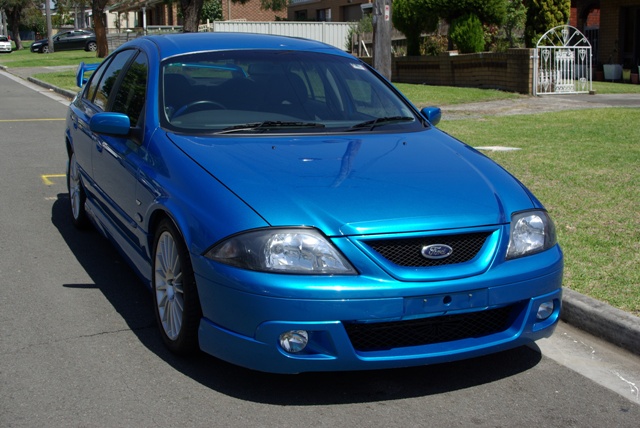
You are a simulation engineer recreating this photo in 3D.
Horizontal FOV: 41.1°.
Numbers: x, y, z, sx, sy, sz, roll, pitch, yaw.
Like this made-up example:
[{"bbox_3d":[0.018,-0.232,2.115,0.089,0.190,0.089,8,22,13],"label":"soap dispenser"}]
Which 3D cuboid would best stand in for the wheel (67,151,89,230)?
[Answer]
[{"bbox_3d":[-1.713,-0.210,6.360,0.230,0.650,0.650,-4,12,-24],"label":"wheel"}]

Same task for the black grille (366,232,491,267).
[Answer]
[{"bbox_3d":[0.448,0.146,3.397,0.580,0.135,0.100,-4,12,-24],"label":"black grille"}]

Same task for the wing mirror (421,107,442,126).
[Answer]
[{"bbox_3d":[0.657,-0.581,5.183,0.220,0.145,0.130,-4,12,-24],"label":"wing mirror"}]

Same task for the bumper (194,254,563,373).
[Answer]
[{"bbox_3d":[0.402,0.354,3.543,1.800,0.420,0.550,-4,12,-24],"label":"bumper"}]

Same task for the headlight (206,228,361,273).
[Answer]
[{"bbox_3d":[-0.154,0.137,3.296,0.520,0.185,0.360,-4,12,-24],"label":"headlight"}]

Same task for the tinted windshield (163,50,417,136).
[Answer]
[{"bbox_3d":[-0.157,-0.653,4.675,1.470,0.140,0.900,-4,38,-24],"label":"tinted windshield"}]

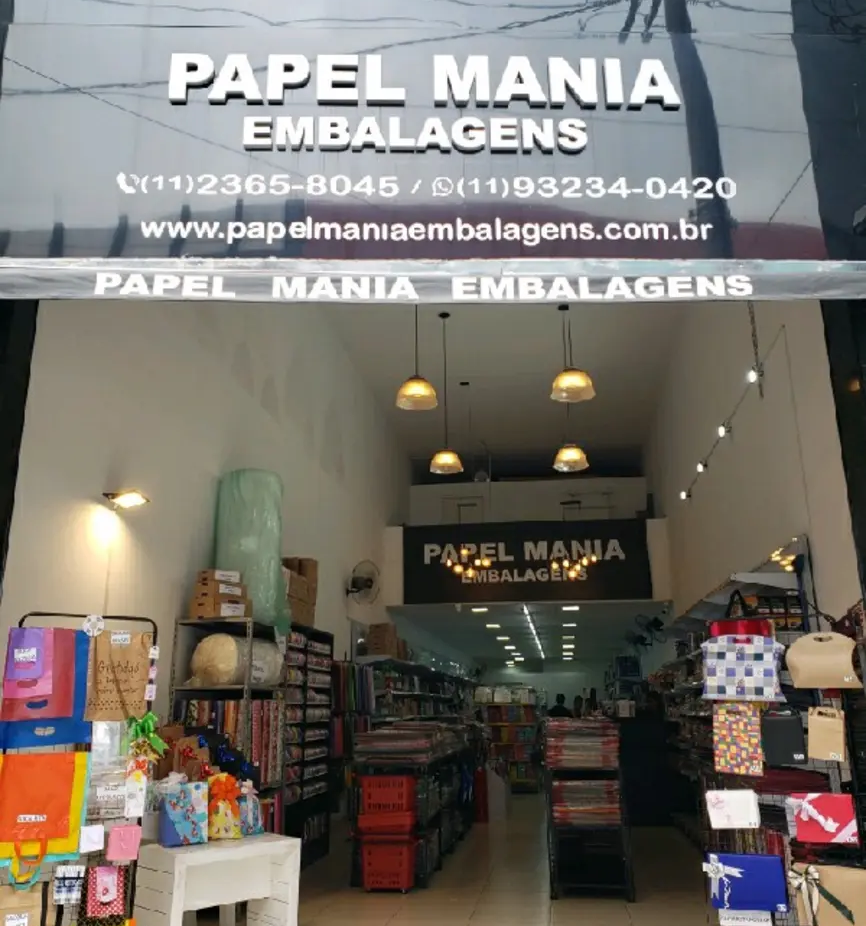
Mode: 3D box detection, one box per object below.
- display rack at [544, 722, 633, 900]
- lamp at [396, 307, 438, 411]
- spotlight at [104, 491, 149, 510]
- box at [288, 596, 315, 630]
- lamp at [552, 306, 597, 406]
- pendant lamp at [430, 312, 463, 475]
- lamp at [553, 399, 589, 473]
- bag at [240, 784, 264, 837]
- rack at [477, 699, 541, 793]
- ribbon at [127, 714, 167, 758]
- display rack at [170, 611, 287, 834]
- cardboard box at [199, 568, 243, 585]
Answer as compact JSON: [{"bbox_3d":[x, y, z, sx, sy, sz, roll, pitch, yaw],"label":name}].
[{"bbox_3d":[1.143,2.555,6.529,0.581,1.221,0.581,-3,-16,8],"label":"display rack"},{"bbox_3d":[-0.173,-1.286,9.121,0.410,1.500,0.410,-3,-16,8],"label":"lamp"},{"bbox_3d":[-1.972,0.246,5.605,0.194,0.116,0.213,-3,-16,8],"label":"spotlight"},{"bbox_3d":[-1.513,1.610,9.169,0.380,0.280,0.620,-3,-16,8],"label":"box"},{"bbox_3d":[1.339,-1.110,8.438,0.426,1.066,0.426,-3,-16,8],"label":"lamp"},{"bbox_3d":[0.172,-0.956,11.746,0.420,2.270,0.420,-3,-16,8],"label":"pendant lamp"},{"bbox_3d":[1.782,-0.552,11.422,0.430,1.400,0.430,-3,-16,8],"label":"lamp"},{"bbox_3d":[-1.042,1.983,4.968,0.145,0.267,0.077,12,-21,-37],"label":"bag"},{"bbox_3d":[1.427,5.312,16.191,1.100,1.600,0.420,-3,-16,8],"label":"rack"},{"bbox_3d":[-1.577,1.500,4.752,0.210,0.230,0.110,5,-17,-19],"label":"ribbon"},{"bbox_3d":[-1.537,2.203,6.502,0.543,1.938,0.882,-3,-16,8],"label":"display rack"},{"bbox_3d":[-1.645,0.895,6.693,0.203,0.097,0.262,-11,-19,31],"label":"cardboard box"}]

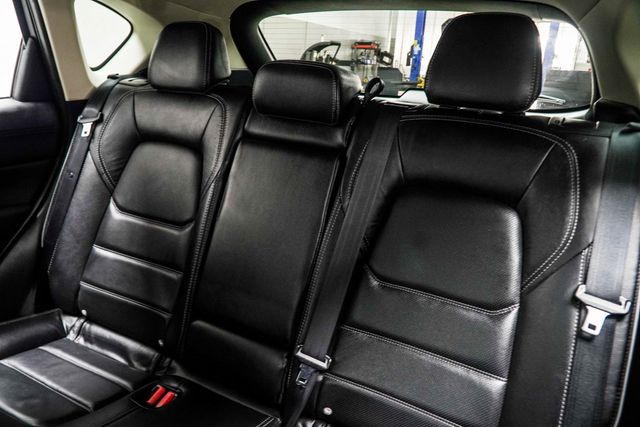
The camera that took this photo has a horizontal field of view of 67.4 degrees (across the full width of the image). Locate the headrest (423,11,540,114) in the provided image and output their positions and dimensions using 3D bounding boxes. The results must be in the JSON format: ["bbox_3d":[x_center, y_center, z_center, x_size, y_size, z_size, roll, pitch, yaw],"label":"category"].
[{"bbox_3d":[0.324,-0.297,0.951,0.211,0.181,0.108,12,10,26],"label":"headrest"}]

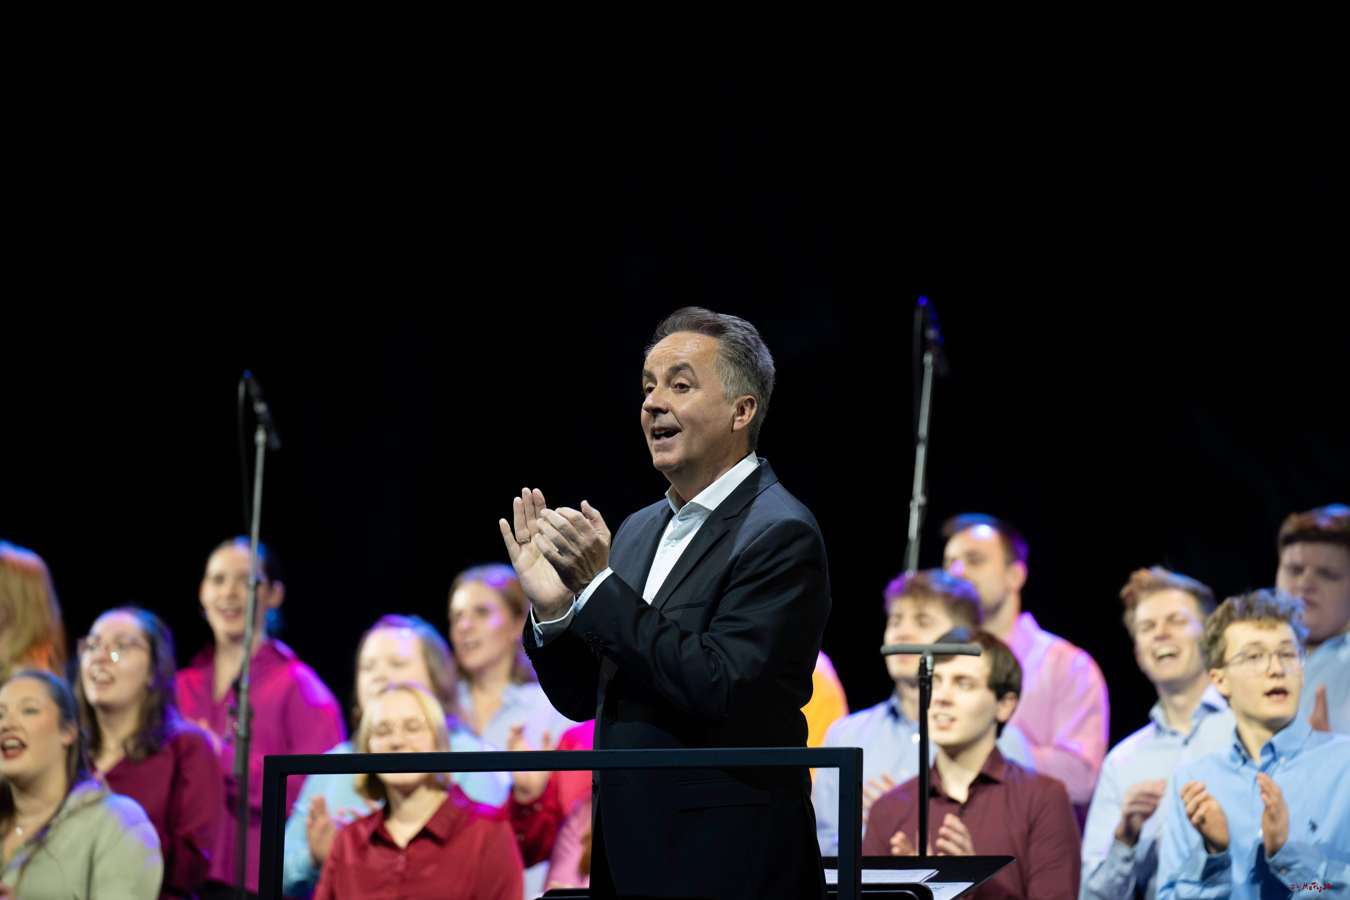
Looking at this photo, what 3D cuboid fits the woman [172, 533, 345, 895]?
[{"bbox_3d":[-0.939,1.028,16.118,0.480,1.680,0.400,-1,-2,24],"label":"woman"}]

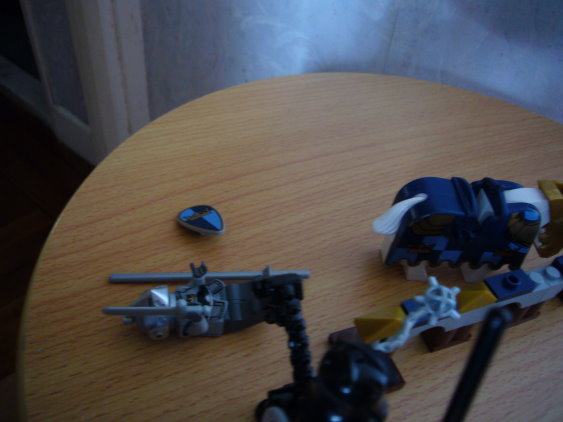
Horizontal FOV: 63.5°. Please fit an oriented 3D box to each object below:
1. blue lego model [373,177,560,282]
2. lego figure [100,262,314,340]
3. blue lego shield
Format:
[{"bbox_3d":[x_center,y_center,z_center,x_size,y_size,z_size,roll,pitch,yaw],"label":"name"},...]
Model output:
[{"bbox_3d":[0.072,0.007,0.168,0.079,0.042,0.019,2,45,-7],"label":"blue lego model"},{"bbox_3d":[-0.025,0.027,0.151,0.066,0.015,0.027,1,45,-8],"label":"lego figure"},{"bbox_3d":[-0.029,0.005,0.180,0.018,0.006,0.015,32,49,16],"label":"blue lego shield"}]

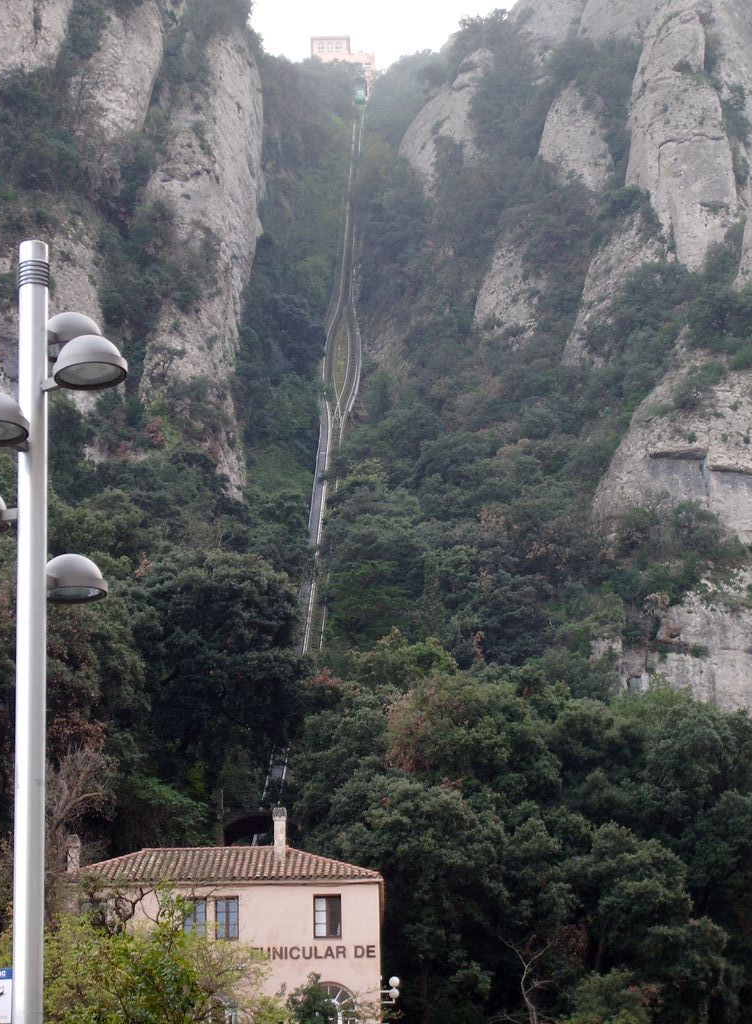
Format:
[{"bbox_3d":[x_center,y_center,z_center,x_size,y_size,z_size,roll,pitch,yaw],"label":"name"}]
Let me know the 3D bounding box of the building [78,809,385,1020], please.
[{"bbox_3d":[-4.884,14.336,105.178,10.470,8.610,6.500,-2,-18,2],"label":"building"}]

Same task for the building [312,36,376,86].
[{"bbox_3d":[-6.059,-84.799,604.993,12.320,11.870,10.000,-1,-18,1],"label":"building"}]

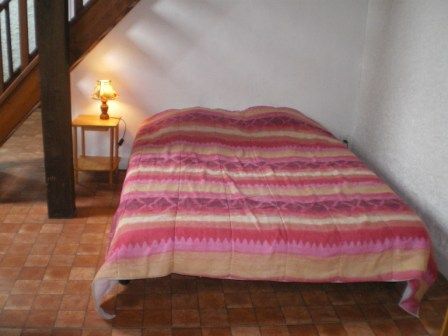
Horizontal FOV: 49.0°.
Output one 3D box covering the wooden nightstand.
[{"bbox_3d":[-1.101,-0.150,4.304,0.382,0.539,0.317,1,19,-7],"label":"wooden nightstand"}]

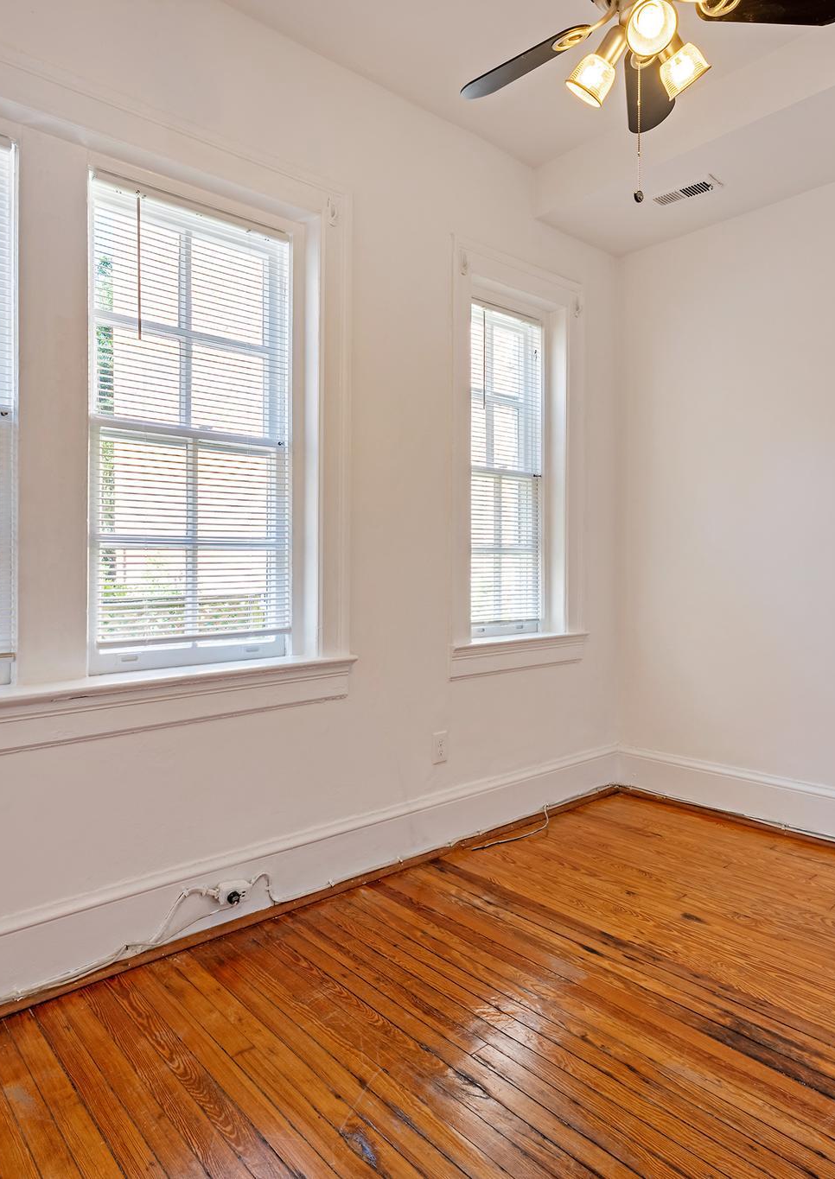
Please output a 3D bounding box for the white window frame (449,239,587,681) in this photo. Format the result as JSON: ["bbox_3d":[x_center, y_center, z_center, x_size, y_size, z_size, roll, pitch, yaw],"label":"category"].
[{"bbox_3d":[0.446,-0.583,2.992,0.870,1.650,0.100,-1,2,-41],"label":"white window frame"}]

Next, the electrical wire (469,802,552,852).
[{"bbox_3d":[0.415,1.013,2.921,0.510,0.065,0.080,-1,2,-41],"label":"electrical wire"}]

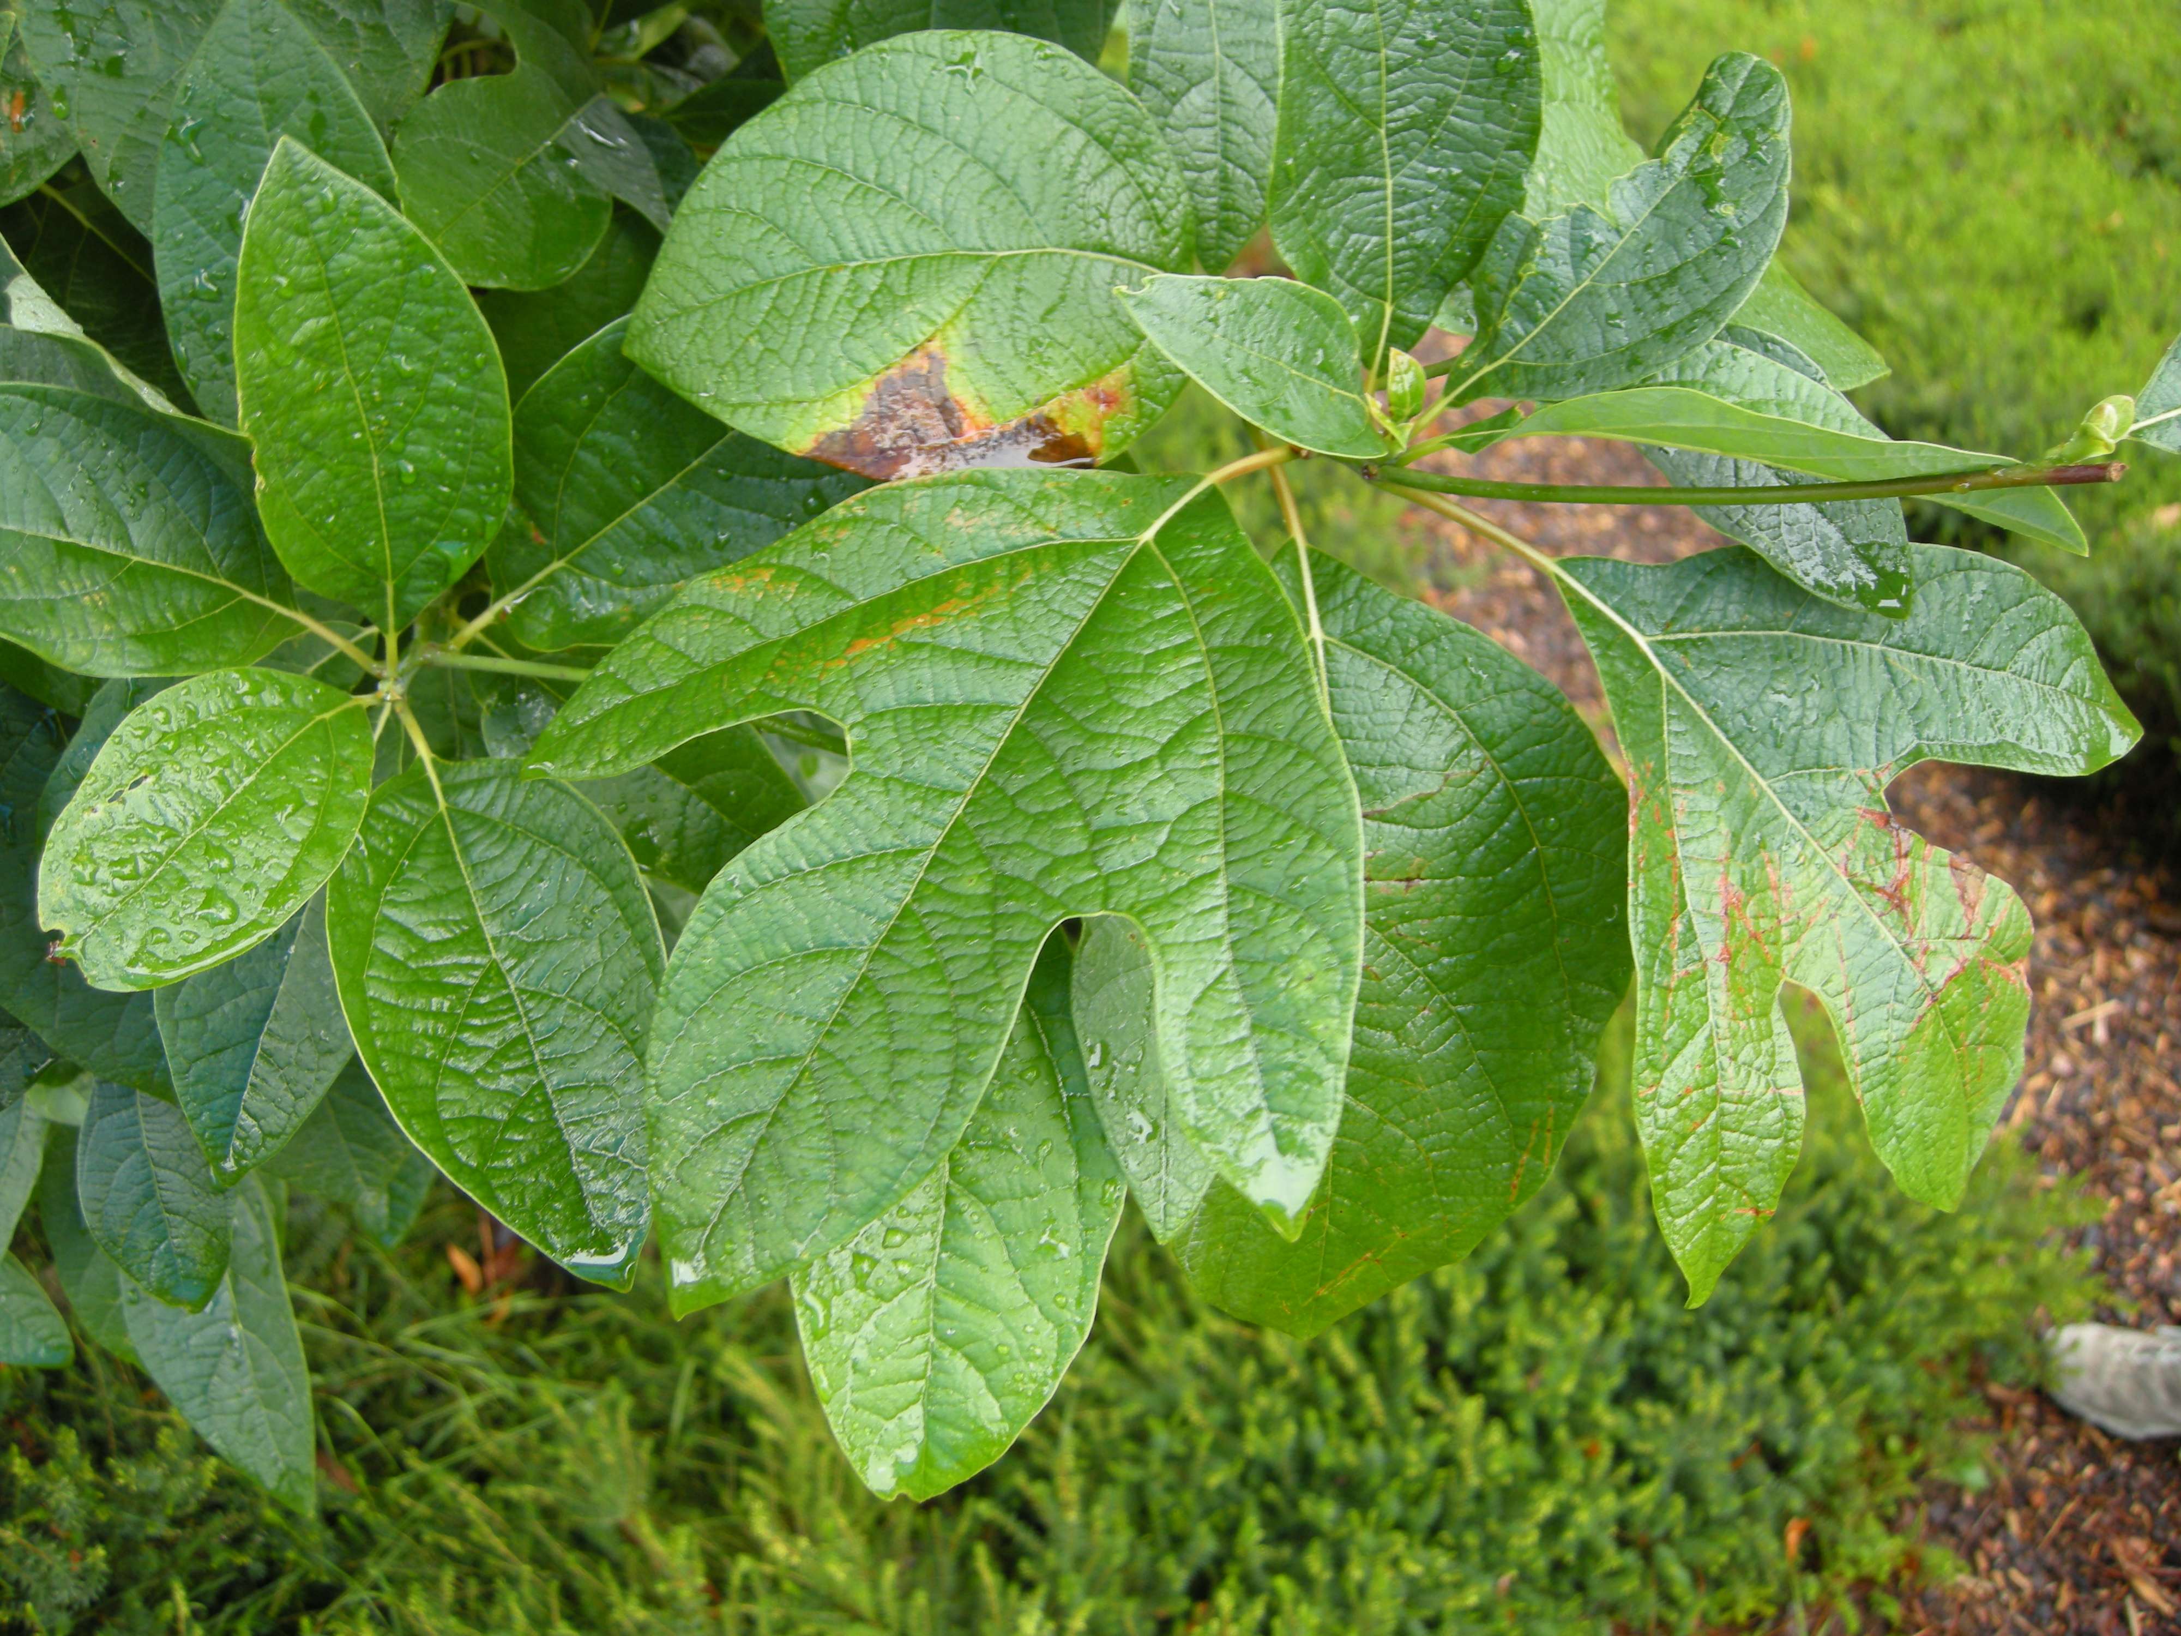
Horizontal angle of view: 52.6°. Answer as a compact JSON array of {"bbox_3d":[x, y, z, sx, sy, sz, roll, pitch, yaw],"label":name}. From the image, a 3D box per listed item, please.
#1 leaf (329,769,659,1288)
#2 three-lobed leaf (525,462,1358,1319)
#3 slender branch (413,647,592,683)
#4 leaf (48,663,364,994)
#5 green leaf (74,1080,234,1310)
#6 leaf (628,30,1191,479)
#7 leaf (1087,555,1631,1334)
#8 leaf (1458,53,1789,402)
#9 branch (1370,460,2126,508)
[{"bbox_3d":[-0.113,0.041,0.445,0.061,0.022,0.115,-21,75,-9],"label":"leaf"},{"bbox_3d":[-0.021,0.013,0.388,0.152,0.040,0.171,30,77,7],"label":"three-lobed leaf"},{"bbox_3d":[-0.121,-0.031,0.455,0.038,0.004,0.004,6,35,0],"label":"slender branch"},{"bbox_3d":[-0.175,0.000,0.440,0.074,0.018,0.059,-42,70,-15],"label":"leaf"},{"bbox_3d":[-0.228,0.093,0.542,0.034,0.012,0.062,-24,76,-3],"label":"green leaf"},{"bbox_3d":[-0.035,-0.104,0.421,0.106,0.032,0.104,-7,67,0],"label":"leaf"},{"bbox_3d":[0.052,0.024,0.433,0.108,0.035,0.151,3,78,-6],"label":"leaf"},{"bbox_3d":[0.103,-0.108,0.423,0.042,0.022,0.092,40,79,14],"label":"leaf"},{"bbox_3d":[0.118,-0.060,0.398,0.135,0.007,0.006,0,35,2],"label":"branch"}]

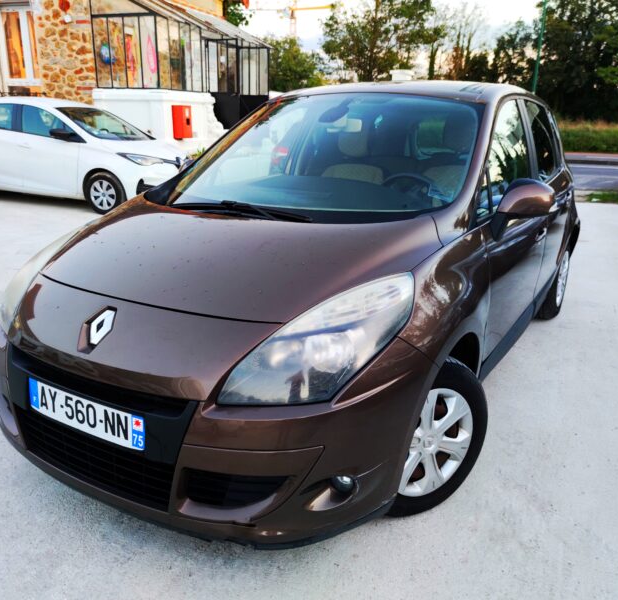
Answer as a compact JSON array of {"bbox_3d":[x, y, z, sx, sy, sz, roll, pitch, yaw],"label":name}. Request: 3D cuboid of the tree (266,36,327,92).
[{"bbox_3d":[-0.797,-8.014,22.635,3.600,4.900,3.600,0,17,-2],"label":"tree"}]

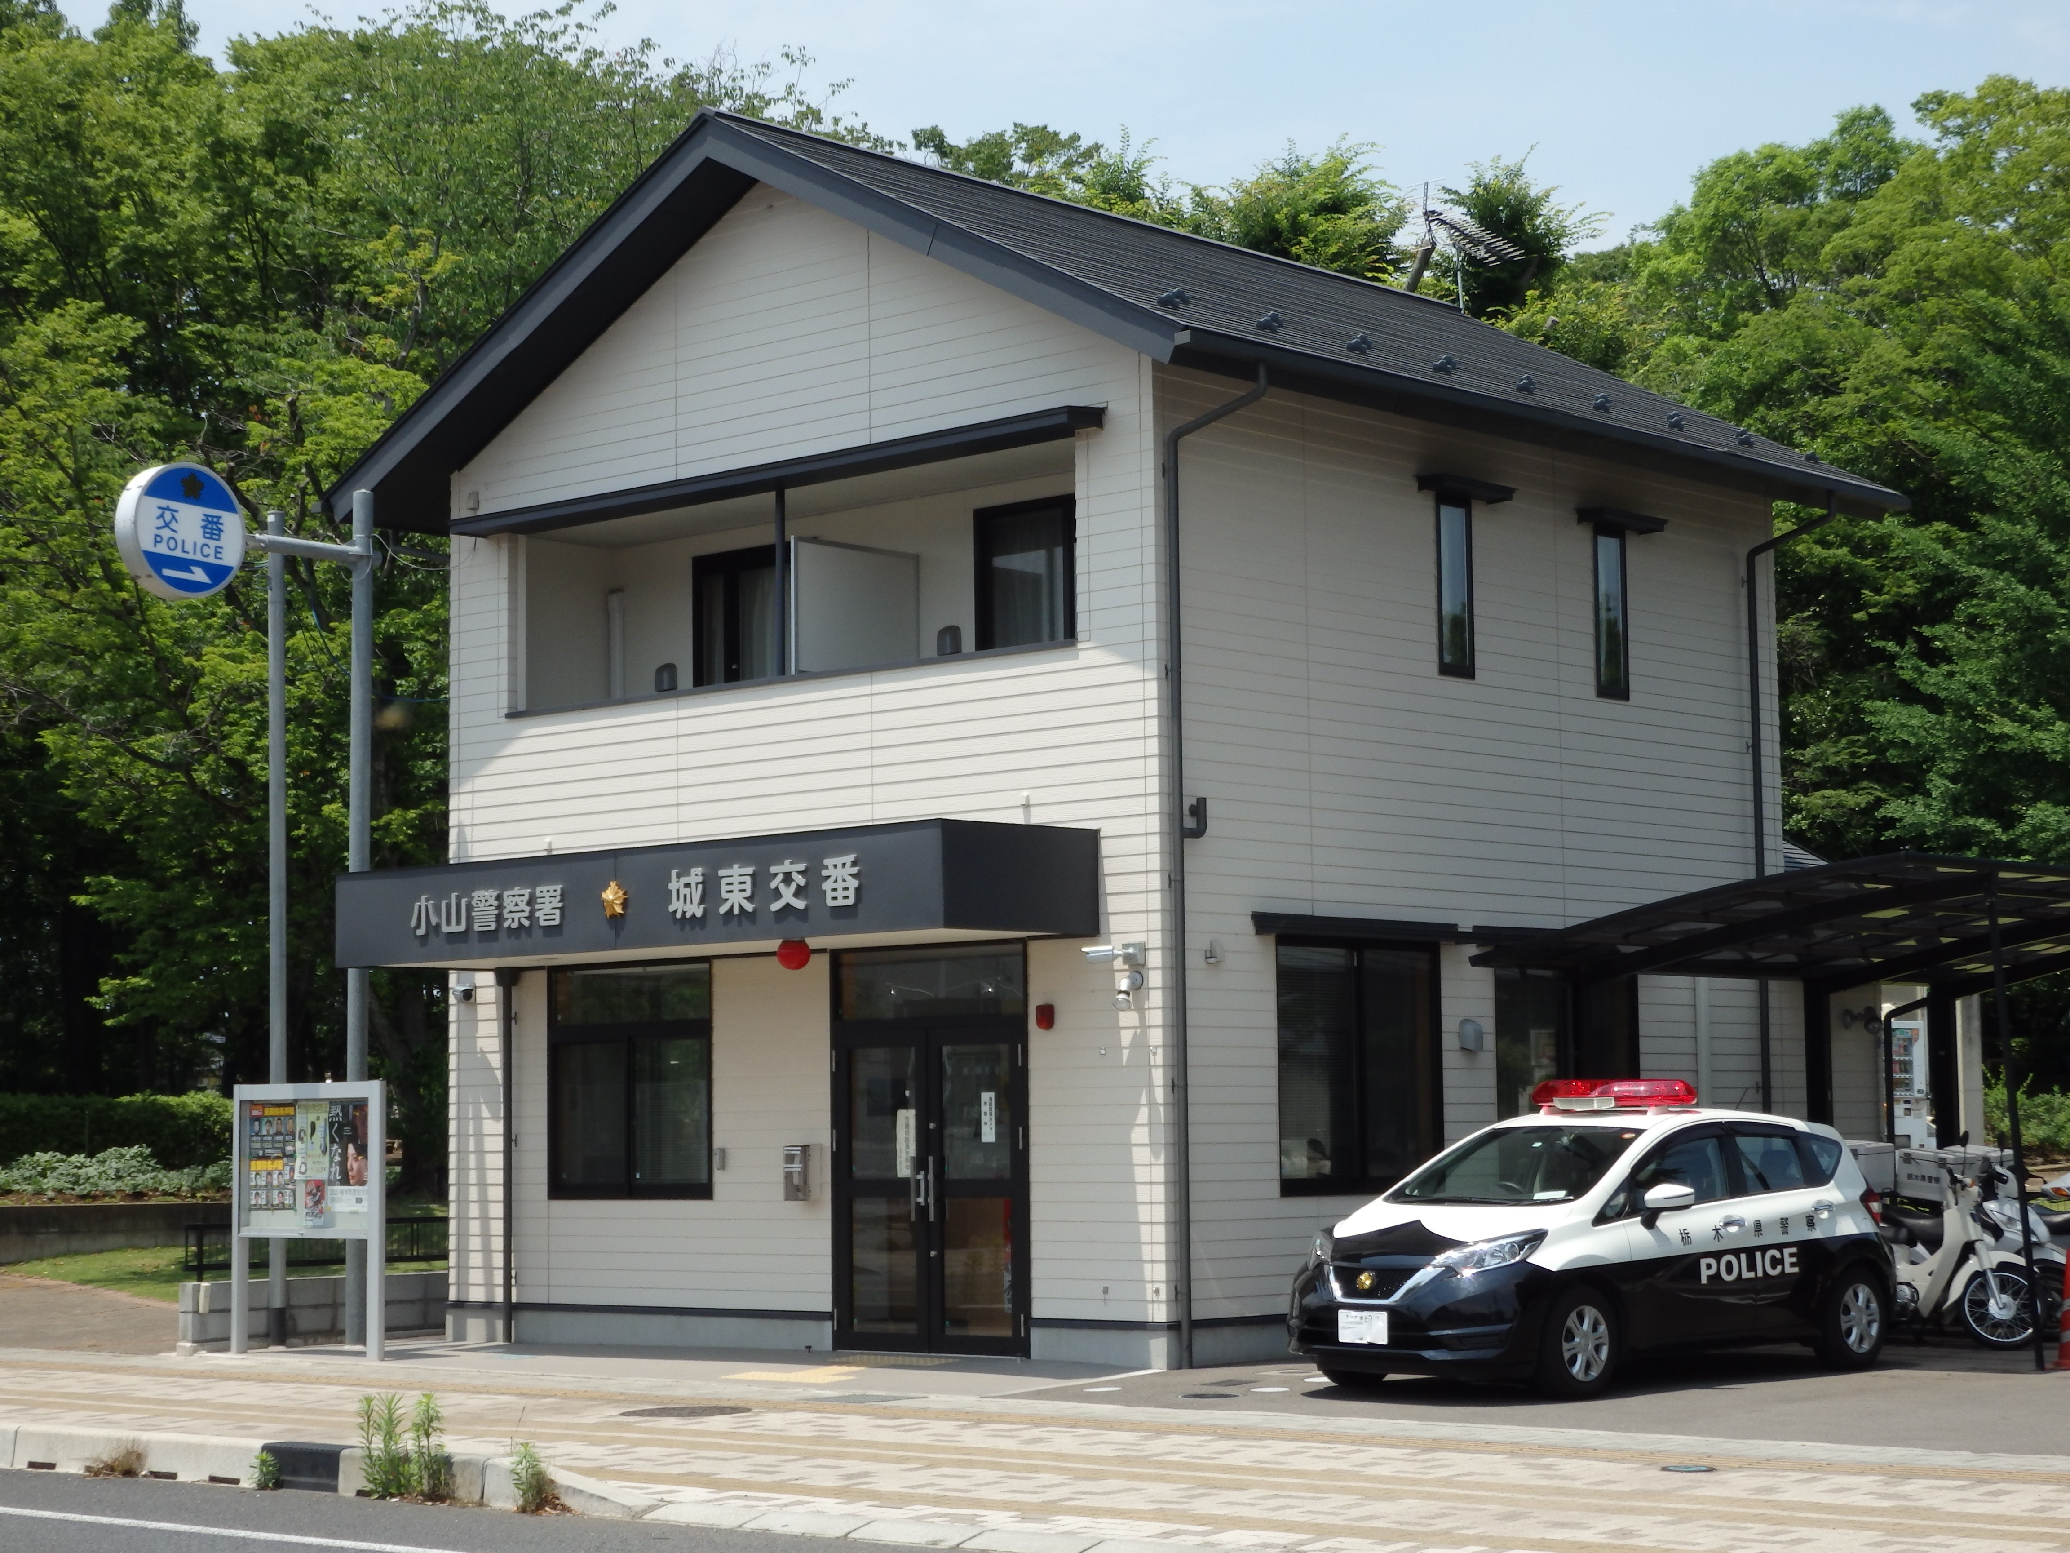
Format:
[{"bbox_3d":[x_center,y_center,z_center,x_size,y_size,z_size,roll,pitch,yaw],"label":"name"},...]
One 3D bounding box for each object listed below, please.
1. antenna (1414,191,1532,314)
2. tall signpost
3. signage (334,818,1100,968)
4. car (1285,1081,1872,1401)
[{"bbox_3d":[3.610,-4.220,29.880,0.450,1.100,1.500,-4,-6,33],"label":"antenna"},{"bbox_3d":[-5.226,0.887,24.020,0.260,5.900,1.960,-6,-7,41],"label":"tall signpost"},{"bbox_3d":[-2.150,0.796,22.675,5.570,0.630,1.380,-6,-7,41],"label":"signage"},{"bbox_3d":[3.081,2.485,19.683,1.740,1.650,4.100,-6,-8,44],"label":"car"}]

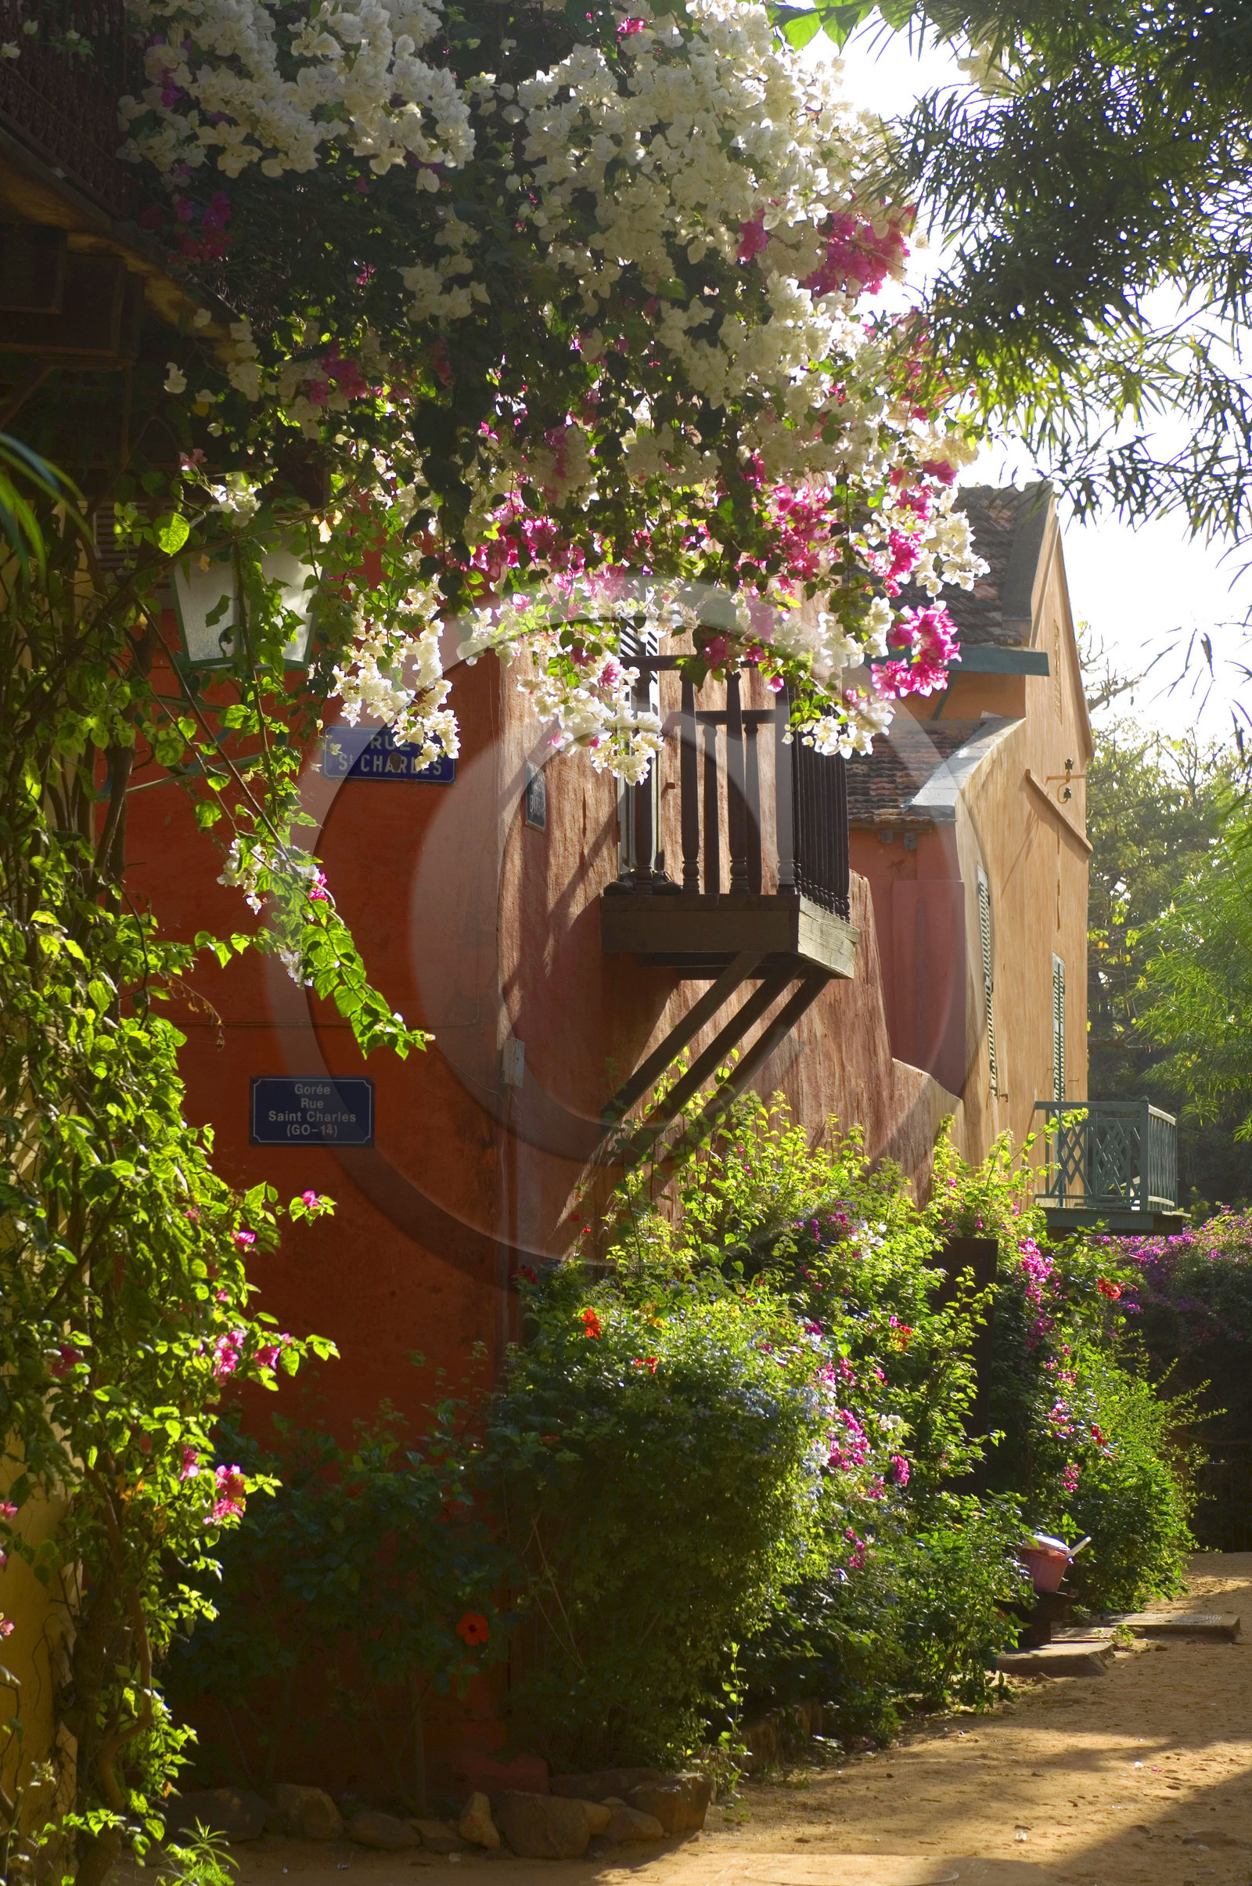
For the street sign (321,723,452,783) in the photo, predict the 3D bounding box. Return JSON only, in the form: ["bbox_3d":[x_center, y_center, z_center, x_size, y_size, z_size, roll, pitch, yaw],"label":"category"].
[{"bbox_3d":[-0.864,-0.692,17.198,0.490,0.198,0.020,1,-4,-12],"label":"street sign"}]

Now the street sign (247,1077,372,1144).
[{"bbox_3d":[-1.137,0.609,17.054,0.450,0.252,0.020,1,-4,-12],"label":"street sign"}]

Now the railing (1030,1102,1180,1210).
[{"bbox_3d":[4.394,1.984,42.767,0.986,0.957,4.376,-1,-4,10],"label":"railing"}]

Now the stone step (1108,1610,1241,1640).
[{"bbox_3d":[3.125,3.888,26.807,0.722,0.085,0.900,-1,-4,10],"label":"stone step"}]

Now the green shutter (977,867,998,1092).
[{"bbox_3d":[2.910,0.302,37.877,0.050,1.790,0.900,-1,-4,9],"label":"green shutter"}]

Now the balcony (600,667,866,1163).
[{"bbox_3d":[0.475,-0.127,20.491,0.828,2.001,2.083,-1,-4,9],"label":"balcony"}]

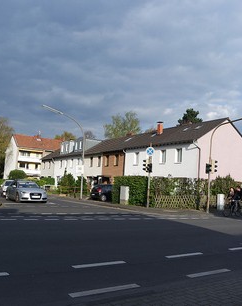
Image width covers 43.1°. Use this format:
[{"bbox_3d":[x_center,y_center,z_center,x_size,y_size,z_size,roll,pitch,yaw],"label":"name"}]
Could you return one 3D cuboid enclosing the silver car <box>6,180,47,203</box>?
[{"bbox_3d":[-6.820,2.715,21.924,1.900,1.460,4.900,7,-7,-33],"label":"silver car"}]

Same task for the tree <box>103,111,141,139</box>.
[{"bbox_3d":[-0.168,-0.509,69.024,9.200,18.532,9.200,3,-6,0],"label":"tree"}]

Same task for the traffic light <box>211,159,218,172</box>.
[{"bbox_3d":[5.927,0.854,19.381,0.400,0.900,0.300,6,-6,-22],"label":"traffic light"}]

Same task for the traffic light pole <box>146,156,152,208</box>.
[{"bbox_3d":[1.886,1.814,20.433,0.500,3.730,0.450,7,-7,-33],"label":"traffic light pole"}]

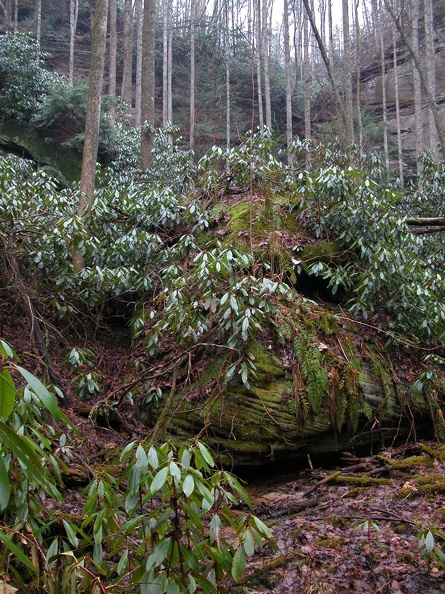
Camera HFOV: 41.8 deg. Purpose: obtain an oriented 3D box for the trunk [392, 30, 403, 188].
[{"bbox_3d":[5.237,-5.734,17.416,0.090,5.320,0.090,0,-9,0],"label":"trunk"}]

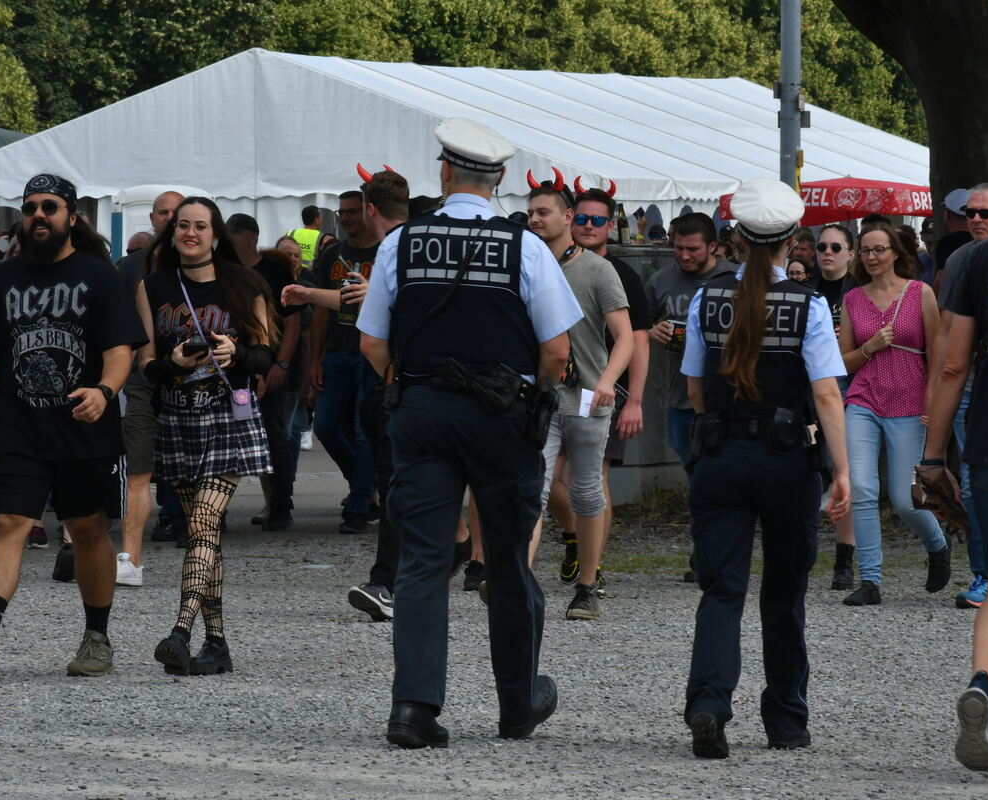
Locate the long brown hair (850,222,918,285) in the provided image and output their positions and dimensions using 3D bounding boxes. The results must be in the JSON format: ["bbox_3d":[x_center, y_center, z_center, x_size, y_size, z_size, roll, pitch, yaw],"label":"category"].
[{"bbox_3d":[1.701,-0.628,33.600,0.260,0.300,0.240,0,1,20],"label":"long brown hair"}]

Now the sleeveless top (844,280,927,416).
[{"bbox_3d":[1.708,-0.224,33.650,0.370,0.600,0.280,0,1,14],"label":"sleeveless top"}]

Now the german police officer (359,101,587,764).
[{"bbox_3d":[-0.074,0.101,23.300,0.680,1.890,0.550,0,1,-3],"label":"german police officer"}]

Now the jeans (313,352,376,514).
[{"bbox_3d":[-0.796,0.166,42.000,0.400,0.900,0.480,0,1,17],"label":"jeans"}]

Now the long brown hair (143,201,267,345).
[{"bbox_3d":[-1.015,-0.461,27.500,0.440,0.530,0.280,0,1,7],"label":"long brown hair"}]

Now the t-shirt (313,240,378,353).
[{"bbox_3d":[-0.752,-0.557,42.000,0.490,0.640,0.300,0,1,14],"label":"t-shirt"}]

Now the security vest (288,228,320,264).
[{"bbox_3d":[-1.585,-1.131,65.000,0.460,0.660,0.300,1,1,27],"label":"security vest"}]

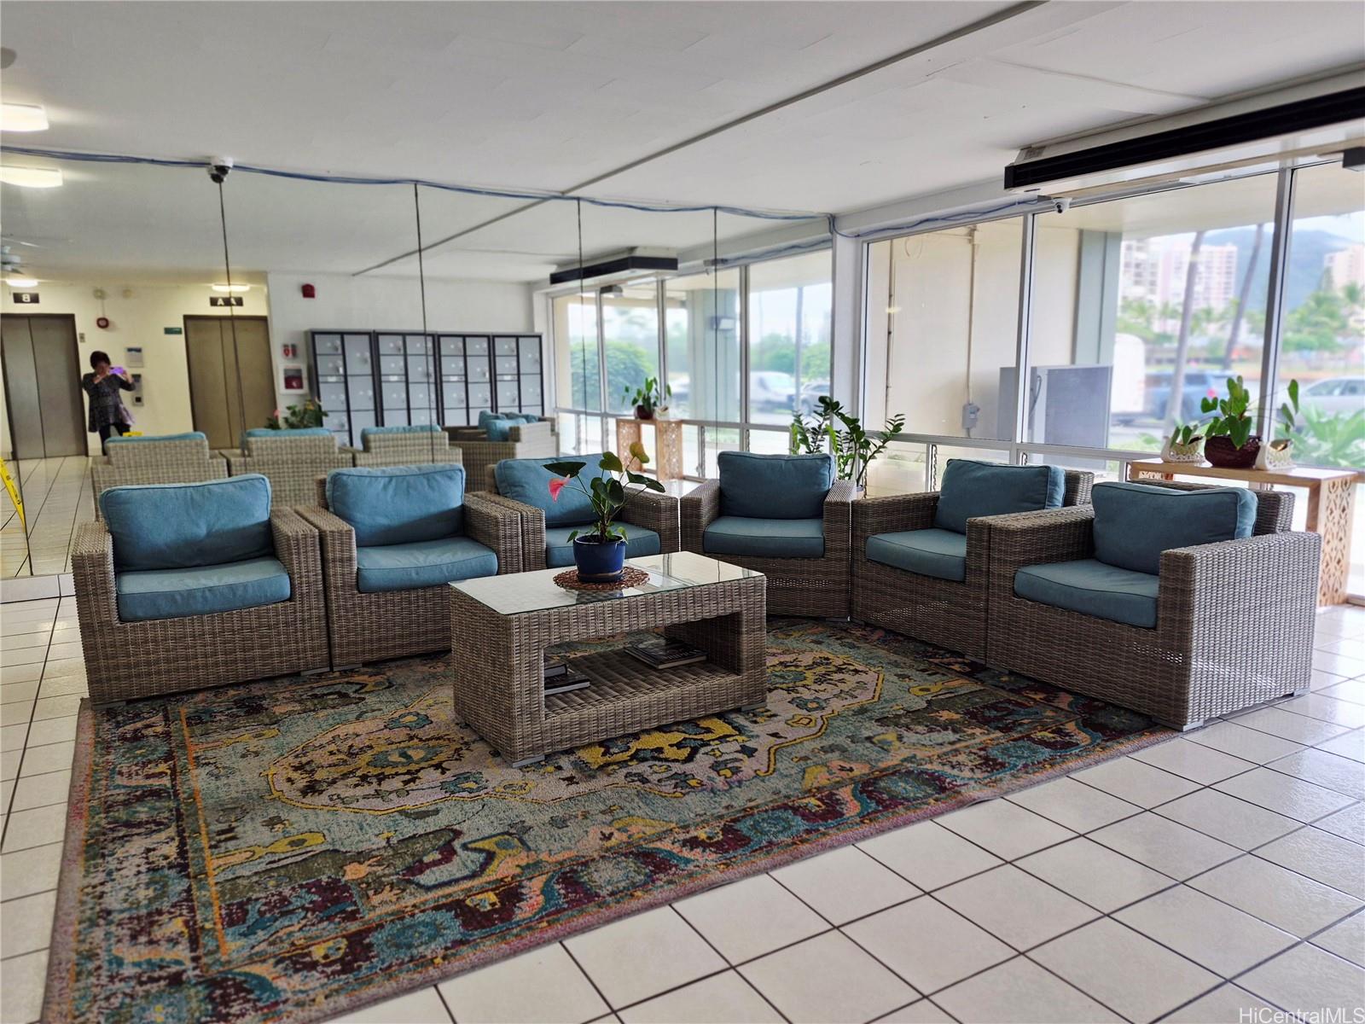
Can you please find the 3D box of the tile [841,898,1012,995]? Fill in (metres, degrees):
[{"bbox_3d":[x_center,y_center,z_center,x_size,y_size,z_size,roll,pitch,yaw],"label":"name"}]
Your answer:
[{"bbox_3d":[0.582,1.026,2.160,0.299,0.010,0.299,-5,10,-28],"label":"tile"}]

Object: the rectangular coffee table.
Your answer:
[{"bbox_3d":[-0.280,0.536,3.649,1.079,0.540,0.624,-5,10,-28],"label":"rectangular coffee table"}]

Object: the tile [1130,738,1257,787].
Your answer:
[{"bbox_3d":[1.840,0.902,3.275,0.309,0.010,0.300,-6,11,-31],"label":"tile"}]

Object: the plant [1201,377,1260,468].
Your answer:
[{"bbox_3d":[3.432,-0.569,5.690,0.325,0.545,0.314,-6,11,-28],"label":"plant"}]

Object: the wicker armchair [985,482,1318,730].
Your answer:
[{"bbox_3d":[2.004,0.317,3.920,0.842,0.832,0.945,-5,10,-28],"label":"wicker armchair"}]

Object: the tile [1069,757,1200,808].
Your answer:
[{"bbox_3d":[1.563,0.930,3.128,0.309,0.010,0.300,-6,11,-31],"label":"tile"}]

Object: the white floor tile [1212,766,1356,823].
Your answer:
[{"bbox_3d":[1.905,0.900,2.878,0.299,0.010,0.299,-5,10,-28],"label":"white floor tile"}]

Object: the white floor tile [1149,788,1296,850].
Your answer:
[{"bbox_3d":[1.723,0.971,2.872,0.309,0.010,0.300,-6,11,-31],"label":"white floor tile"}]

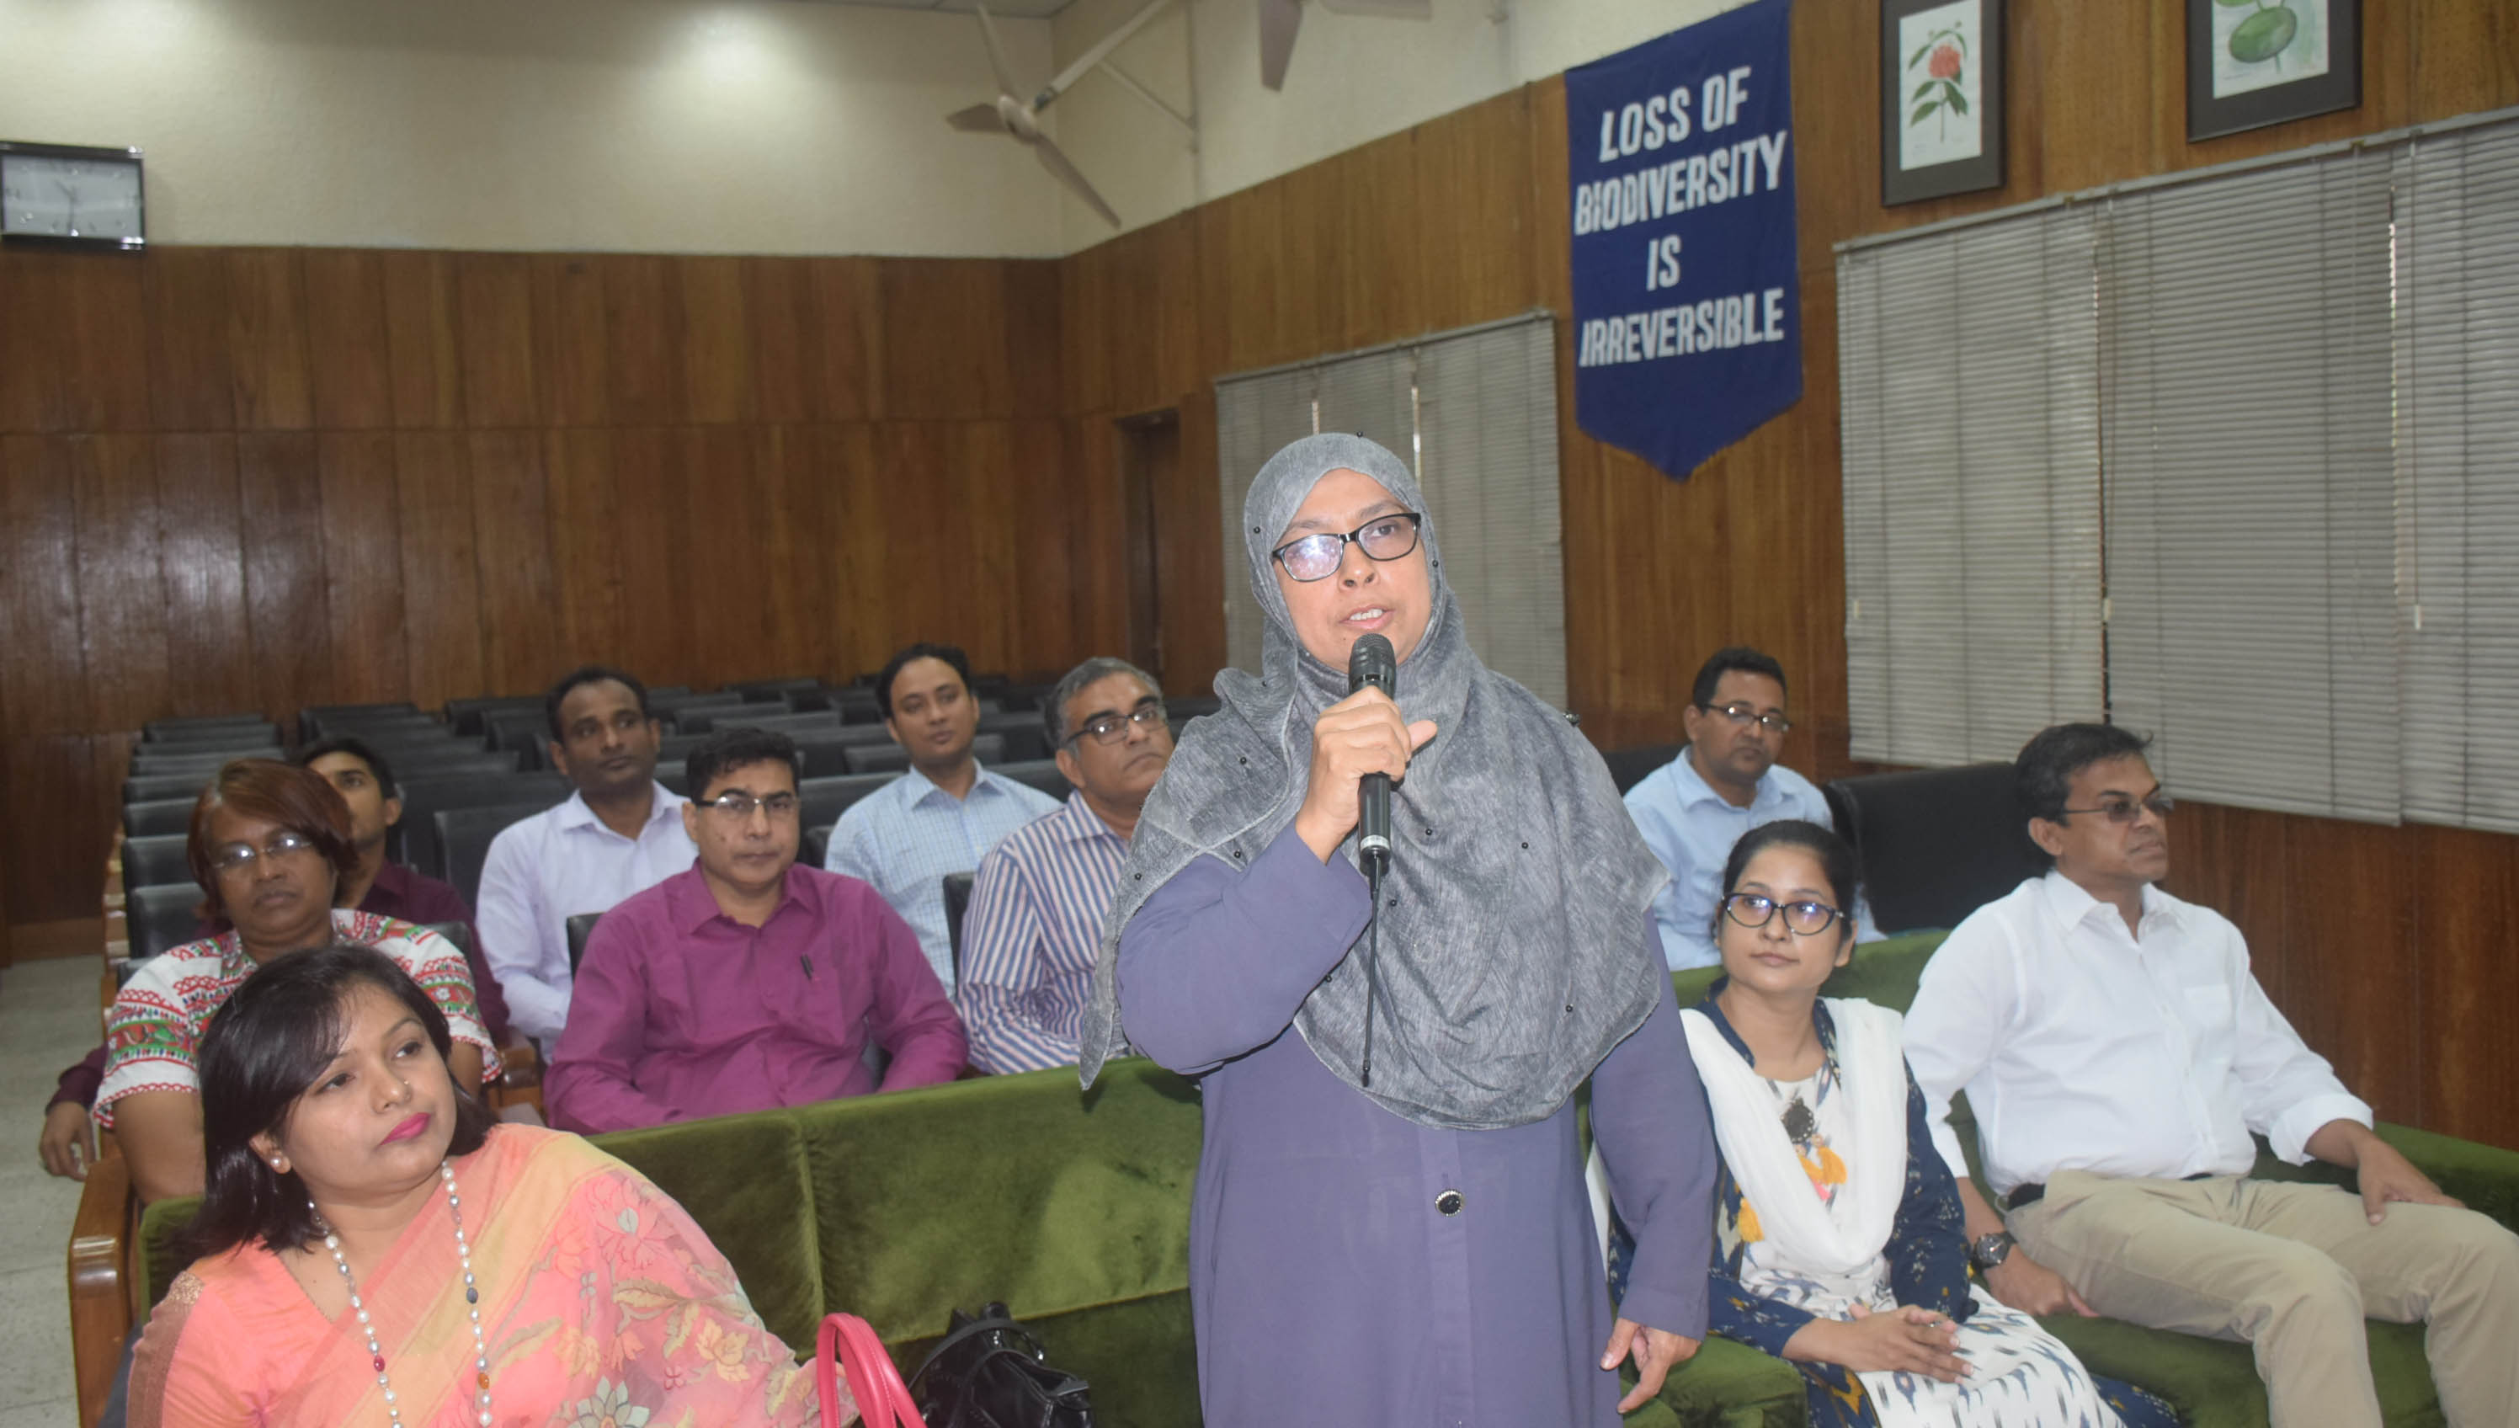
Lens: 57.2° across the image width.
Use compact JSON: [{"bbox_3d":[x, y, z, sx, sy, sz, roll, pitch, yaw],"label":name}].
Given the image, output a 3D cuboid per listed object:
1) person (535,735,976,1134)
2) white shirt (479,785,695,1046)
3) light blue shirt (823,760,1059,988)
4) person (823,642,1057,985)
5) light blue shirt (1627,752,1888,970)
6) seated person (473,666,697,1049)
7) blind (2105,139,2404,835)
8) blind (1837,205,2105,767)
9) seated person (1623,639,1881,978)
[{"bbox_3d":[-0.642,0.655,3.243,0.590,1.249,0.780,-4,5,-25],"label":"person"},{"bbox_3d":[-1.171,0.443,4.122,0.490,0.641,0.440,-4,5,-25],"label":"white shirt"},{"bbox_3d":[-0.545,0.378,4.249,0.500,0.600,0.360,-4,5,-25],"label":"light blue shirt"},{"bbox_3d":[-0.519,0.536,4.245,0.500,1.323,0.780,-4,5,-25],"label":"person"},{"bbox_3d":[0.858,0.352,3.968,0.500,0.600,0.360,-4,5,-25],"label":"light blue shirt"},{"bbox_3d":[-0.958,0.595,3.844,0.520,1.320,0.820,-4,5,-25],"label":"seated person"},{"bbox_3d":[2.068,-0.469,4.876,0.050,1.336,0.763,-4,5,-25],"label":"blind"},{"bbox_3d":[1.713,-0.510,5.627,0.050,1.332,0.886,-4,5,-25],"label":"blind"},{"bbox_3d":[0.990,0.520,4.024,0.520,1.265,0.780,-4,5,-25],"label":"seated person"}]

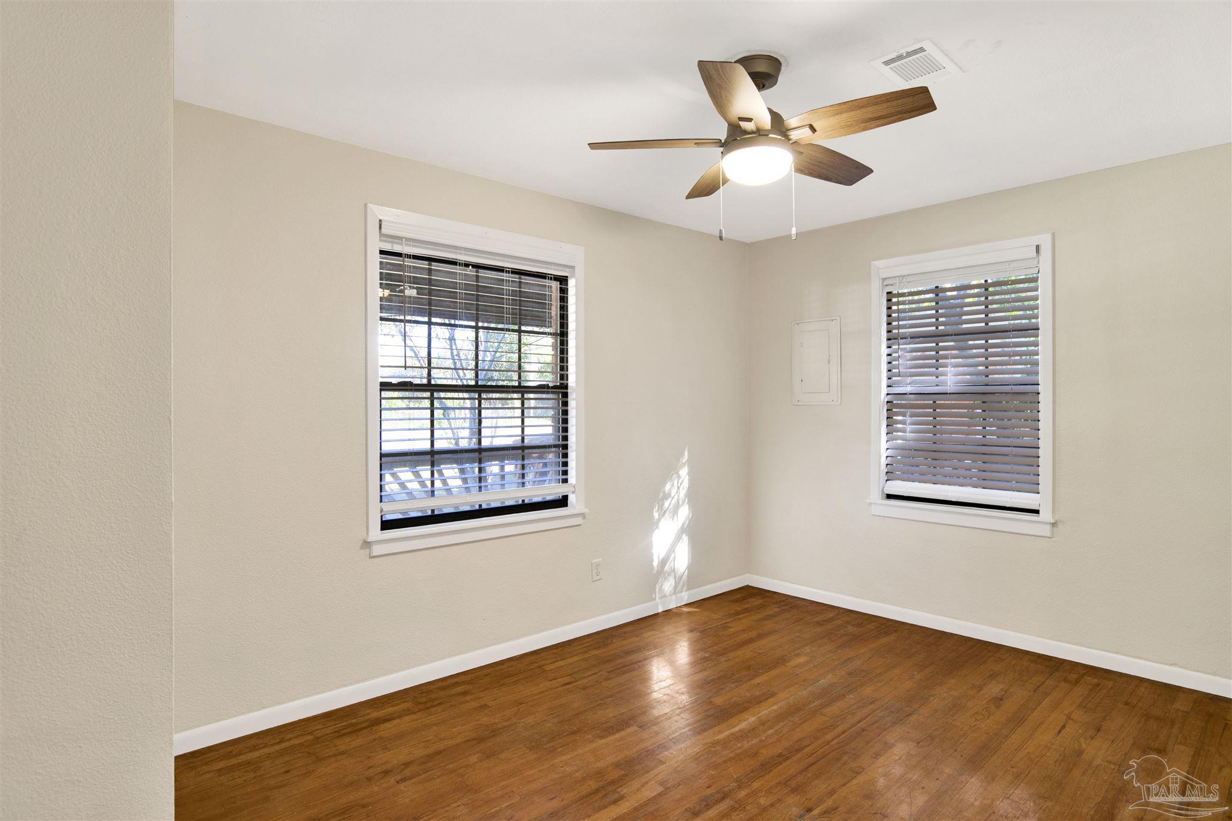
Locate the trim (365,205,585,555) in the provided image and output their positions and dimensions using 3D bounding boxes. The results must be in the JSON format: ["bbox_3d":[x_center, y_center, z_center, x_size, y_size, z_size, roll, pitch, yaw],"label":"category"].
[{"bbox_3d":[-0.654,-0.135,3.127,1.201,1.559,0.131,-1,1,-39],"label":"trim"}]

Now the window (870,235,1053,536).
[{"bbox_3d":[1.924,-0.133,3.487,0.930,1.552,0.131,1,1,44],"label":"window"}]

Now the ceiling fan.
[{"bbox_3d":[0.455,-0.968,2.079,1.085,0.402,1.075,0,1,0],"label":"ceiling fan"}]

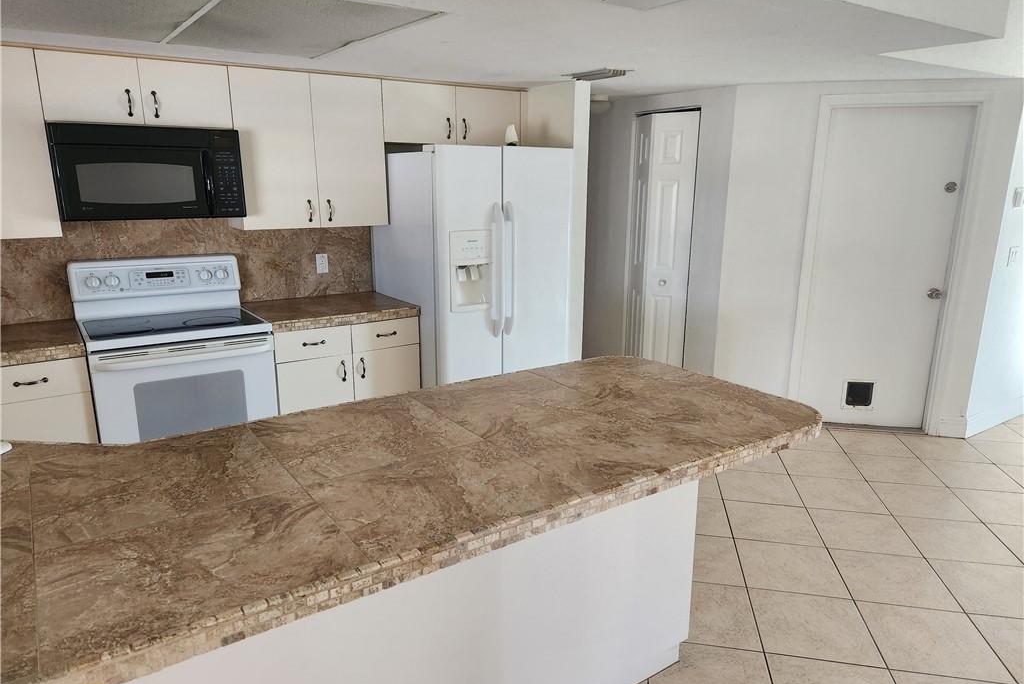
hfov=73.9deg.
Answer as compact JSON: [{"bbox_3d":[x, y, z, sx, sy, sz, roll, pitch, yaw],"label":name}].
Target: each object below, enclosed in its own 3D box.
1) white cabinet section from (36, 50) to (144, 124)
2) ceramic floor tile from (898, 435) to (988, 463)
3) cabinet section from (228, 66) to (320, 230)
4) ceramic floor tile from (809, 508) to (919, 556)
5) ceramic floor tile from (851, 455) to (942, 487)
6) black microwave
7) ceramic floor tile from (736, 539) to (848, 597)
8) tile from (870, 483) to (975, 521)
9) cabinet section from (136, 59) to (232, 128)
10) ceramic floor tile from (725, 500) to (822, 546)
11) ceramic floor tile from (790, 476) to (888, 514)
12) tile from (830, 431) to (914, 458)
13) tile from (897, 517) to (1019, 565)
[{"bbox_3d":[-1.913,-1.129,3.091,0.387,0.292,0.330,-9,16,-33],"label":"white cabinet section"},{"bbox_3d":[2.664,0.662,4.209,0.396,0.010,0.396,3,14,11],"label":"ceramic floor tile"},{"bbox_3d":[-1.188,-0.965,3.435,0.386,0.775,0.022,-8,16,-32],"label":"cabinet section"},{"bbox_3d":[1.664,0.903,3.239,0.403,0.010,0.397,3,14,10],"label":"ceramic floor tile"},{"bbox_3d":[2.205,0.740,3.924,0.403,0.010,0.397,3,14,10],"label":"ceramic floor tile"},{"bbox_3d":[-1.733,-0.805,3.255,0.760,0.408,0.400,-8,16,-32],"label":"black microwave"},{"bbox_3d":[1.193,0.975,2.930,0.403,0.010,0.397,3,14,10],"label":"ceramic floor tile"},{"bbox_3d":[2.120,0.824,3.522,0.396,0.010,0.396,3,14,11],"label":"tile"},{"bbox_3d":[-1.592,-1.178,3.301,0.387,0.292,0.330,-9,16,-33],"label":"cabinet section"},{"bbox_3d":[1.262,0.874,3.288,0.396,0.010,0.396,3,14,11],"label":"ceramic floor tile"},{"bbox_3d":[1.729,0.803,3.595,0.396,0.010,0.396,3,14,11],"label":"ceramic floor tile"},{"bbox_3d":[2.276,0.648,4.302,0.403,0.010,0.397,3,14,10],"label":"tile"},{"bbox_3d":[2.064,0.924,3.169,0.403,0.010,0.397,3,14,10],"label":"tile"}]

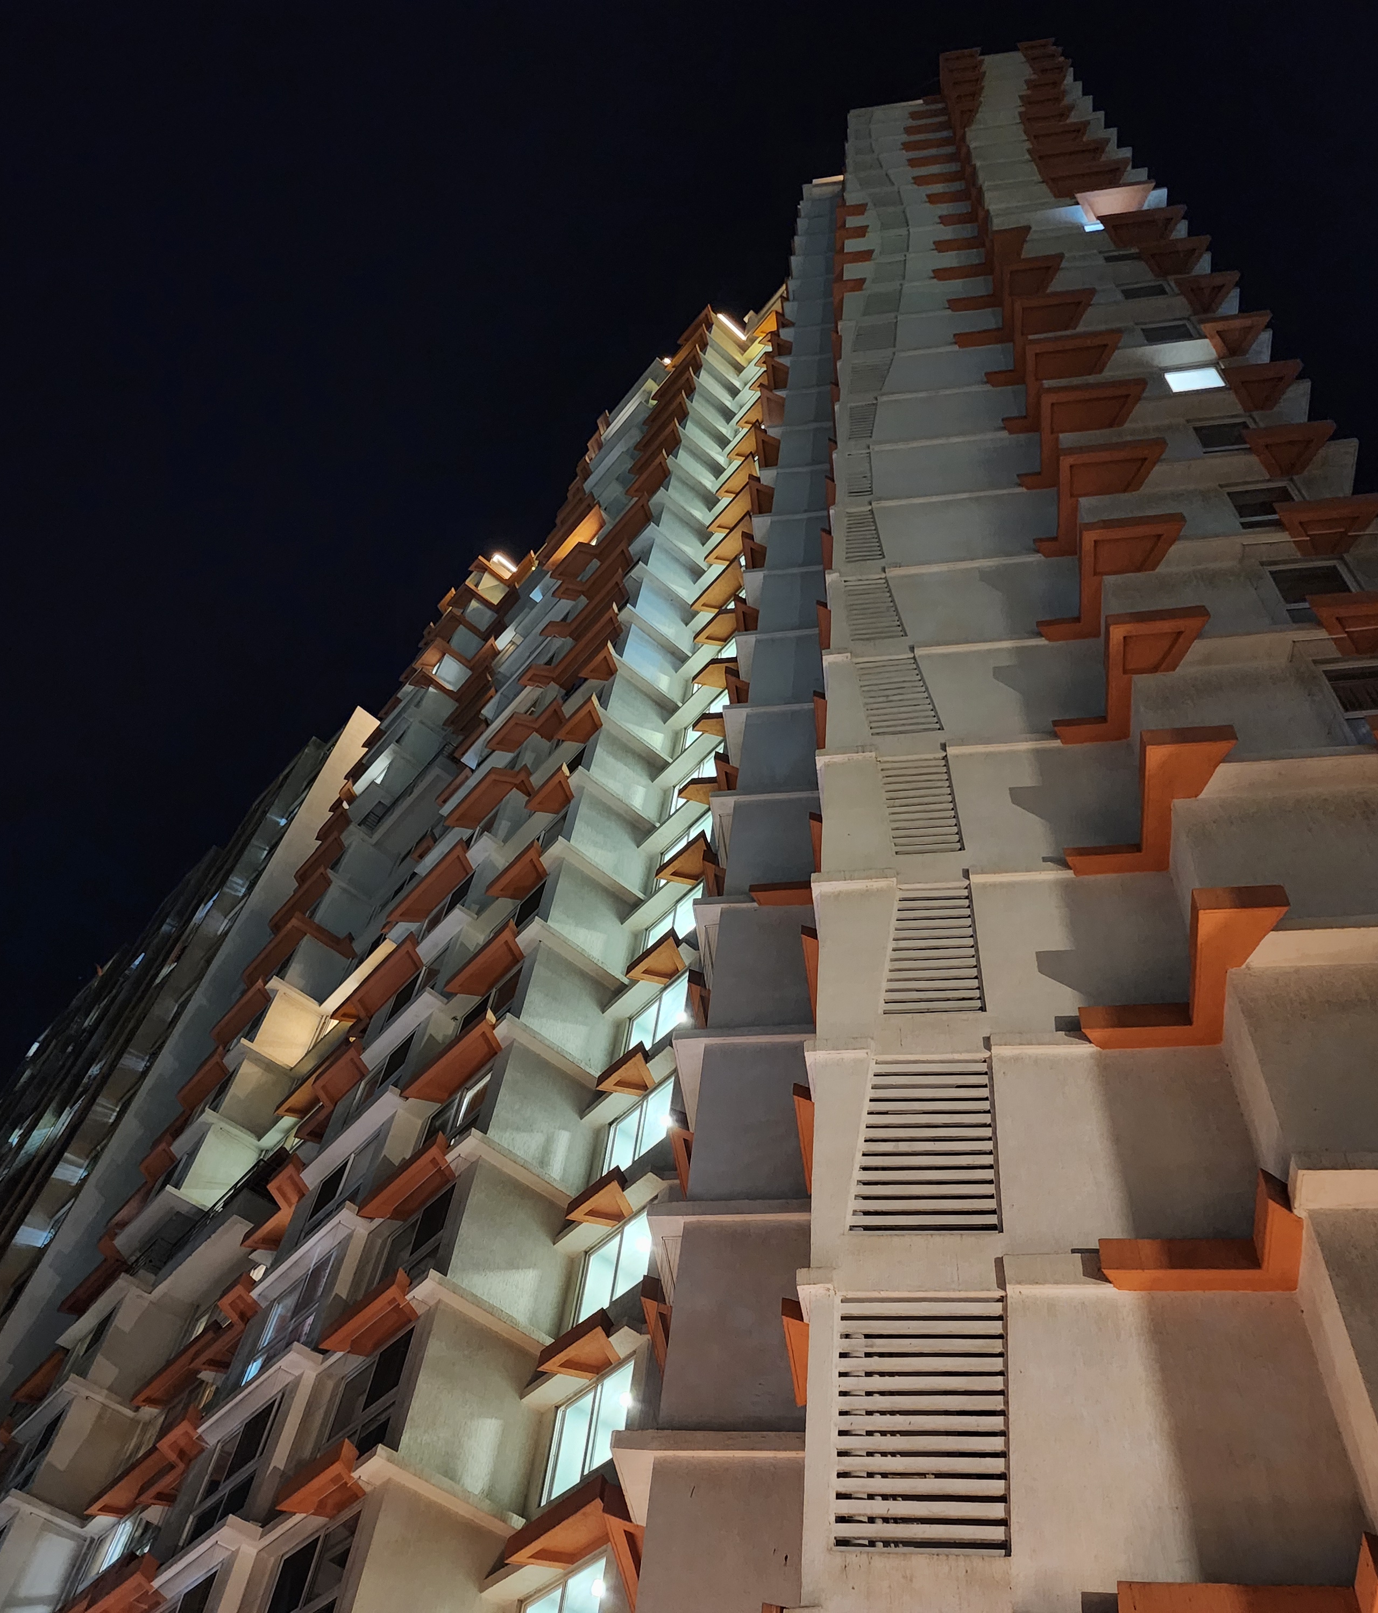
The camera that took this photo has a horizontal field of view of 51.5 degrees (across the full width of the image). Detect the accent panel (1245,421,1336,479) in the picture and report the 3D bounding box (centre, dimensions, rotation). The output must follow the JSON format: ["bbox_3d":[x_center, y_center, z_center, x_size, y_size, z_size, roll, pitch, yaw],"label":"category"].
[{"bbox_3d":[9.811,-5.830,23.476,1.380,0.310,0.760,-3,-56,9],"label":"accent panel"}]

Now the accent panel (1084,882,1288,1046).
[{"bbox_3d":[5.013,1.684,14.621,1.925,0.330,1.841,-3,-56,9],"label":"accent panel"}]

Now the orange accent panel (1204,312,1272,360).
[{"bbox_3d":[10.796,-9.293,28.292,1.290,0.310,0.740,-3,-56,9],"label":"orange accent panel"}]

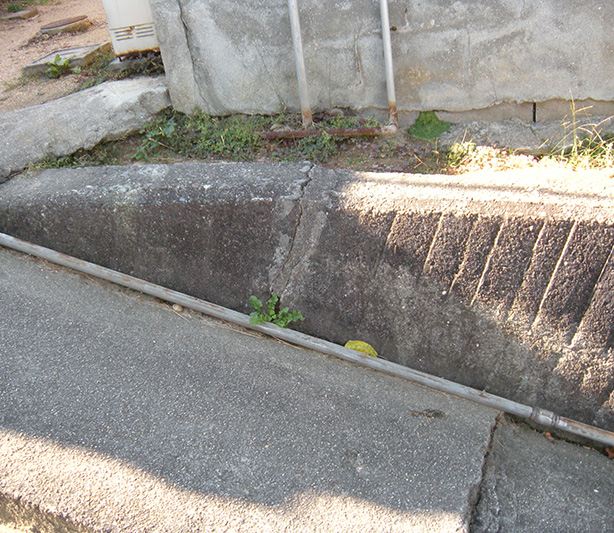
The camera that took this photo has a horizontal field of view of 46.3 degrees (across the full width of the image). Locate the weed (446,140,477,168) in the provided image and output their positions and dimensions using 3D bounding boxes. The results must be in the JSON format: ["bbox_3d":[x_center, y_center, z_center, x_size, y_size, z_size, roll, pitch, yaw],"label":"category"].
[{"bbox_3d":[0.575,-0.417,2.670,0.100,0.080,0.100,1,27,19],"label":"weed"}]

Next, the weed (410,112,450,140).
[{"bbox_3d":[0.504,-0.579,2.950,0.160,0.100,0.100,1,27,19],"label":"weed"}]

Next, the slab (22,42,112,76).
[{"bbox_3d":[-1.408,-1.228,4.250,0.385,0.065,0.385,-3,26,12],"label":"slab"}]

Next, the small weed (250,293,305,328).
[{"bbox_3d":[-0.100,0.146,2.360,0.155,0.075,0.090,7,30,29],"label":"small weed"}]

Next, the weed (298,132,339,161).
[{"bbox_3d":[0.043,-0.471,2.820,0.140,0.090,0.110,1,27,19],"label":"weed"}]

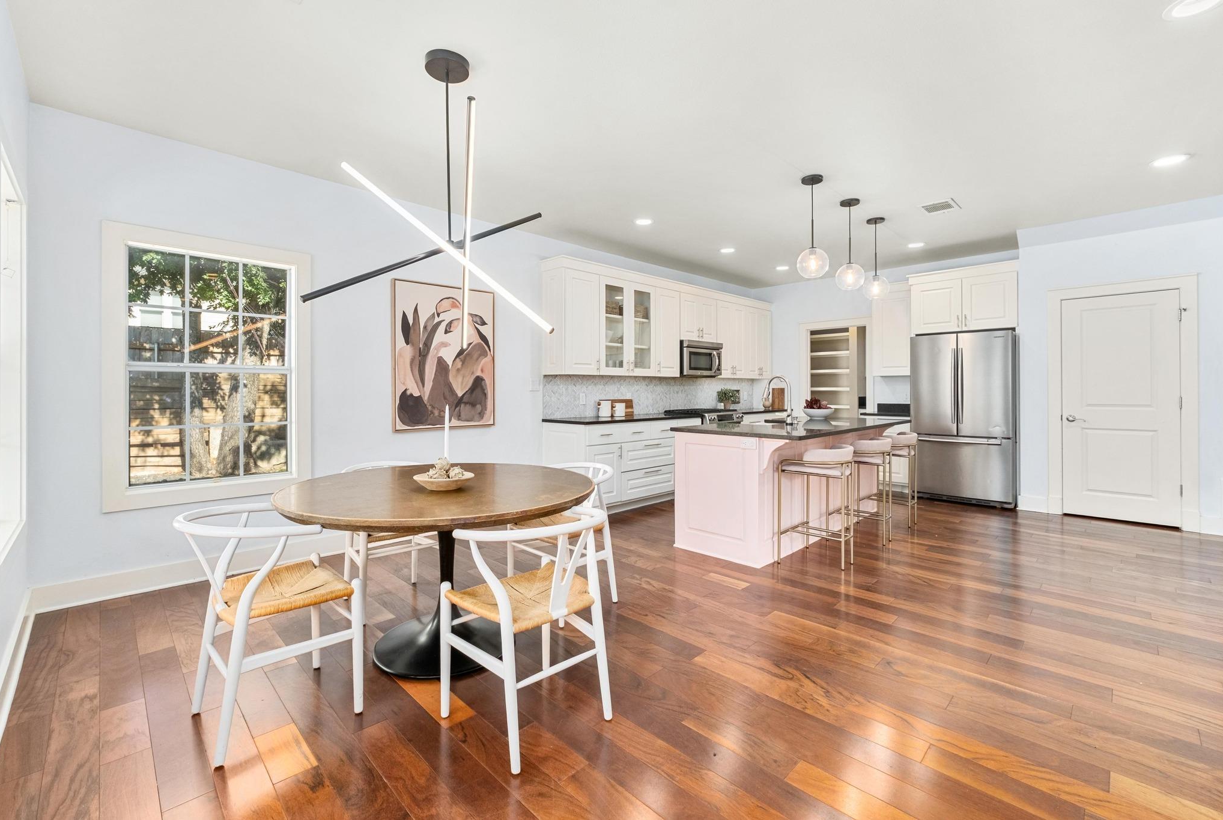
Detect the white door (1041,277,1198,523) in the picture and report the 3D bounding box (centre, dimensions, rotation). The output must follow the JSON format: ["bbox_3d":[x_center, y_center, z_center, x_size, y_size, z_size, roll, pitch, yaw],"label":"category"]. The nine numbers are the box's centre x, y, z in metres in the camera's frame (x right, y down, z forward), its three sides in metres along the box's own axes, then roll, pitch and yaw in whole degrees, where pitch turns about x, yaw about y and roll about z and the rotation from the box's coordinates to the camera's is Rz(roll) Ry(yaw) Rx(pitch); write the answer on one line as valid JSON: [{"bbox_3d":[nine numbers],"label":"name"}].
[{"bbox_3d":[4.537,-0.064,4.587,0.080,2.125,0.950,-2,2,-44],"label":"white door"}]

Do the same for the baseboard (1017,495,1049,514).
[{"bbox_3d":[4.099,0.918,4.981,0.018,0.140,0.250,-2,2,-45],"label":"baseboard"}]

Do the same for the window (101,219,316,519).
[{"bbox_3d":[-2.524,-0.264,3.295,1.065,1.667,0.050,-2,2,-45],"label":"window"}]

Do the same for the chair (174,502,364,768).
[{"bbox_3d":[-1.293,0.760,1.921,0.520,0.765,0.550,-2,2,-44],"label":"chair"}]

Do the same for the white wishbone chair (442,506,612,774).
[{"bbox_3d":[-0.290,0.755,1.889,0.550,0.765,0.520,-2,2,-44],"label":"white wishbone chair"}]

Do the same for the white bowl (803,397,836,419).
[{"bbox_3d":[2.056,-0.014,5.070,0.315,0.205,0.315,0,2,0],"label":"white bowl"}]

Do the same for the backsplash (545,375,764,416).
[{"bbox_3d":[0.747,-0.189,6.454,3.960,0.450,0.020,-2,2,-44],"label":"backsplash"}]

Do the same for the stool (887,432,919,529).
[{"bbox_3d":[2.510,0.600,4.606,0.500,0.820,0.430,-2,2,-44],"label":"stool"}]

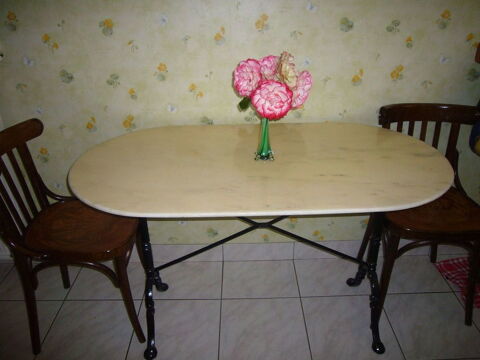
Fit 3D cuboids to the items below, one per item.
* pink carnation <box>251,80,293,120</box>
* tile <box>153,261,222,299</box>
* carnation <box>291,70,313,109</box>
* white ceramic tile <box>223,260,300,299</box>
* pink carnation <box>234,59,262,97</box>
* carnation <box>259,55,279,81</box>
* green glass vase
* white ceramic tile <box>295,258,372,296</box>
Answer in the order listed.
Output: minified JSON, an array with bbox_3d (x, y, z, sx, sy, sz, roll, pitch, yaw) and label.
[{"bbox_3d":[0.091,-0.234,1.143,0.122,0.118,0.070,-2,5,-3],"label":"pink carnation"},{"bbox_3d":[-0.253,0.462,1.805,0.340,0.010,0.254,-1,28,0],"label":"tile"},{"bbox_3d":[0.185,-0.280,1.199,0.065,0.112,0.105,-3,22,36],"label":"carnation"},{"bbox_3d":[0.087,0.456,1.807,0.340,0.010,0.254,-1,28,0],"label":"white ceramic tile"},{"bbox_3d":[0.022,-0.304,1.151,0.100,0.112,0.068,12,4,23],"label":"pink carnation"},{"bbox_3d":[0.094,-0.344,1.198,0.092,0.090,0.068,3,-5,6],"label":"carnation"},{"bbox_3d":[0.079,-0.151,1.232,0.060,0.175,0.060,-1,28,0],"label":"green glass vase"},{"bbox_3d":[0.427,0.451,1.808,0.340,0.010,0.254,-1,28,0],"label":"white ceramic tile"}]

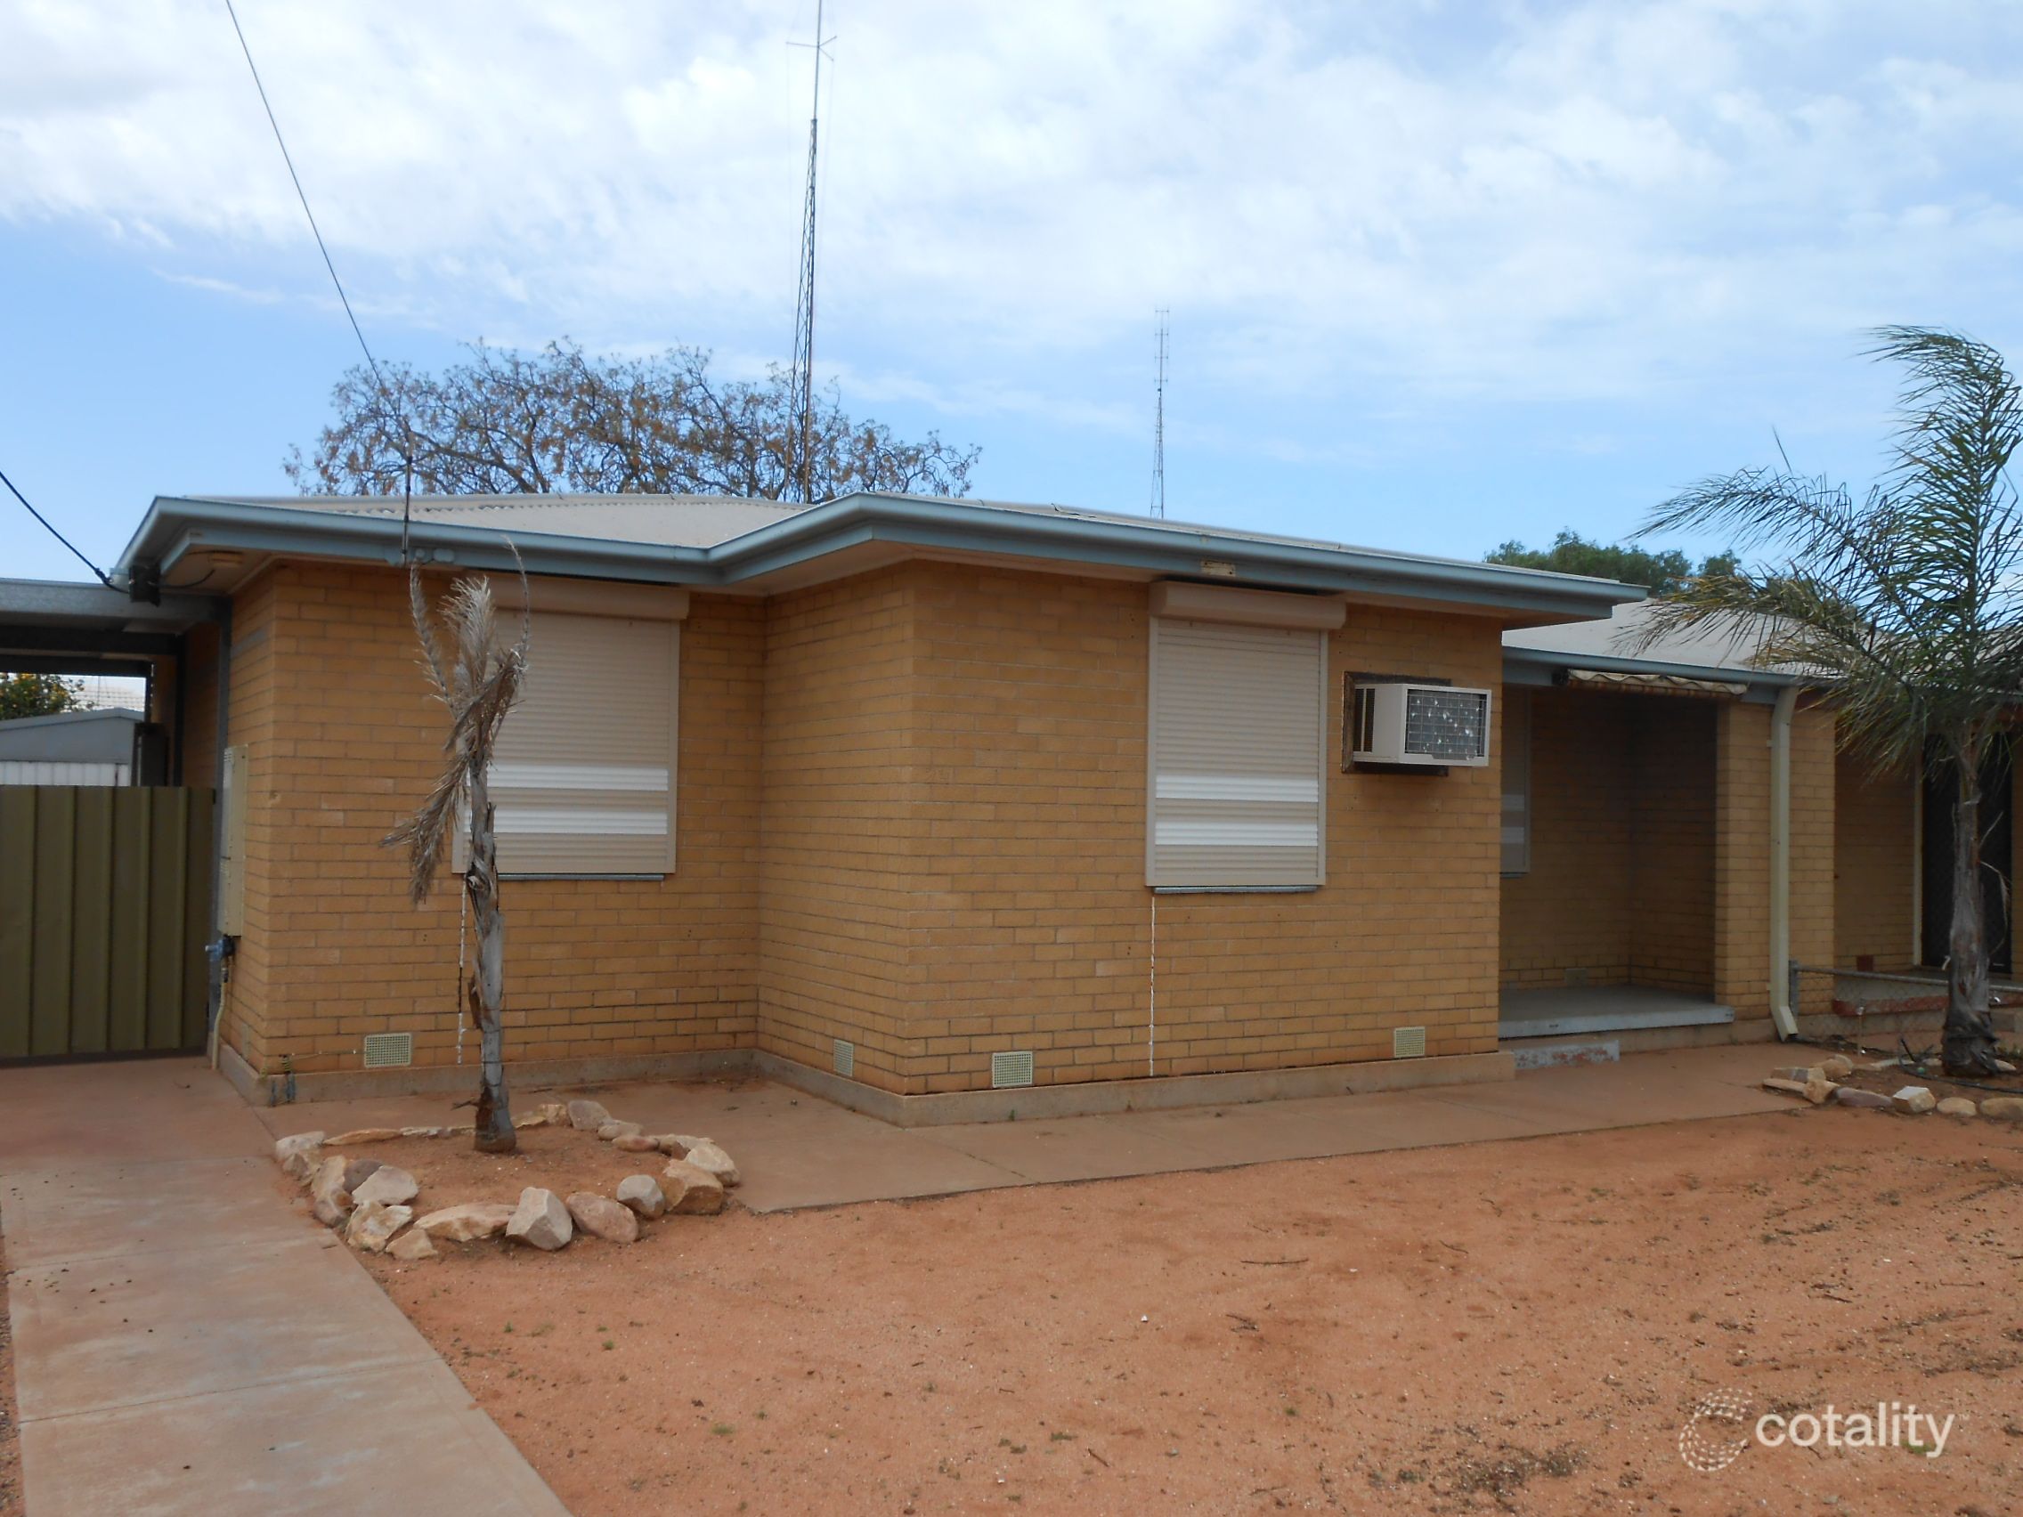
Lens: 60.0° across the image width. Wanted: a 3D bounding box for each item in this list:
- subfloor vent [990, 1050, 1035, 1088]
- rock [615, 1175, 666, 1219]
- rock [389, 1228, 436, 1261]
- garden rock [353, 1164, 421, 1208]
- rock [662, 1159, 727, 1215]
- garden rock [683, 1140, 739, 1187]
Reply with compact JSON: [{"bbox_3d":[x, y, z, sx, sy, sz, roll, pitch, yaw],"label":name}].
[{"bbox_3d":[0.012,1.536,8.655,0.230,0.165,0.030,2,-2,-30],"label":"subfloor vent"},{"bbox_3d":[-1.394,1.650,6.597,0.186,0.152,0.176,1,-2,-12],"label":"rock"},{"bbox_3d":[-1.969,1.597,5.766,0.155,0.085,0.130,2,-2,-19],"label":"rock"},{"bbox_3d":[-2.335,1.597,6.544,0.235,0.110,0.200,2,-2,-19],"label":"garden rock"},{"bbox_3d":[-1.213,1.636,6.691,0.209,0.191,0.293,2,-2,-30],"label":"rock"},{"bbox_3d":[-1.241,1.666,7.225,0.209,0.164,0.292,2,-2,-30],"label":"garden rock"}]

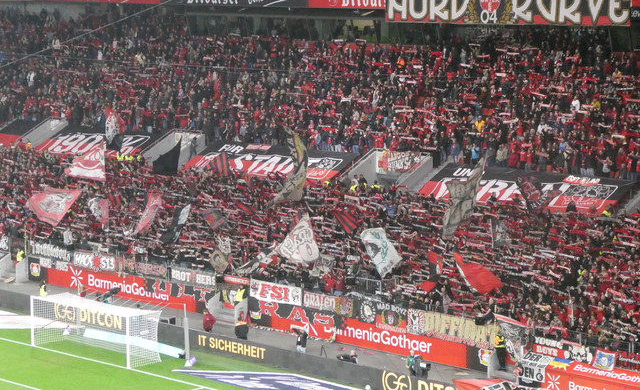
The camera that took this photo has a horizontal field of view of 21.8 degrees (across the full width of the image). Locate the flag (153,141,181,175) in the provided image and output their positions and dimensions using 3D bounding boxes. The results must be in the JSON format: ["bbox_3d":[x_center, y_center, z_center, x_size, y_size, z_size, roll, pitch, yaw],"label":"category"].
[{"bbox_3d":[-9.778,-2.325,106.000,1.850,2.200,0.400,1,7,7],"label":"flag"}]

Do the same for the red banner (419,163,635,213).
[{"bbox_3d":[11.172,-0.331,91.178,12.765,0.250,3.197,7,37,43],"label":"red banner"}]

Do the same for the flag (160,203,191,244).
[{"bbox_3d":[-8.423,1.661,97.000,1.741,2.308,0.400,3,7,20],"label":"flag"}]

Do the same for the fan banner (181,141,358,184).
[{"bbox_3d":[-3.372,-2.029,105.398,13.250,0.250,3.291,7,40,44],"label":"fan banner"}]

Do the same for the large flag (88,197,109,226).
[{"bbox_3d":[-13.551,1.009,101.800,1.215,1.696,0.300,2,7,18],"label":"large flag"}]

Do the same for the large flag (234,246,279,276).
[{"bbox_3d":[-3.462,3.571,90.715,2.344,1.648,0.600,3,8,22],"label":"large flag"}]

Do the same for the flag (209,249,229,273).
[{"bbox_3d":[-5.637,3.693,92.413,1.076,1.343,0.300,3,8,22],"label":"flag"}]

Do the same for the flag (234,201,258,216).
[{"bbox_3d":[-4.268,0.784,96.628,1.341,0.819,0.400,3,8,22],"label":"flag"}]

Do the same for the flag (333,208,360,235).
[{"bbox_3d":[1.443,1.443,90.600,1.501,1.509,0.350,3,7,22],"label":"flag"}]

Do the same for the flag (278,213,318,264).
[{"bbox_3d":[-1.221,2.306,90.300,2.350,2.800,0.450,2,7,10],"label":"flag"}]

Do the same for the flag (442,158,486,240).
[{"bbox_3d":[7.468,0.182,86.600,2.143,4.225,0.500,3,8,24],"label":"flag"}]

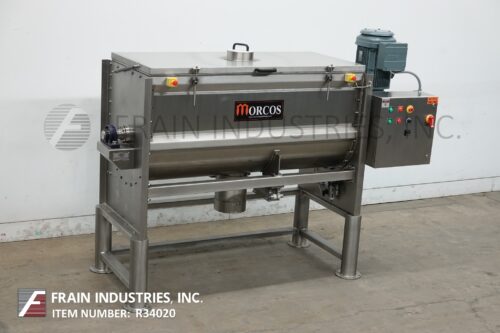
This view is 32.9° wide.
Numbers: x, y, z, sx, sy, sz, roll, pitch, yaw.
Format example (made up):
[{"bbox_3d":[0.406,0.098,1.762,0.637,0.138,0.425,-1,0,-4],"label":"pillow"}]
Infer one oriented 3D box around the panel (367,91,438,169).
[{"bbox_3d":[1.097,-0.280,6.297,0.509,0.512,0.227,-4,17,-28],"label":"panel"}]

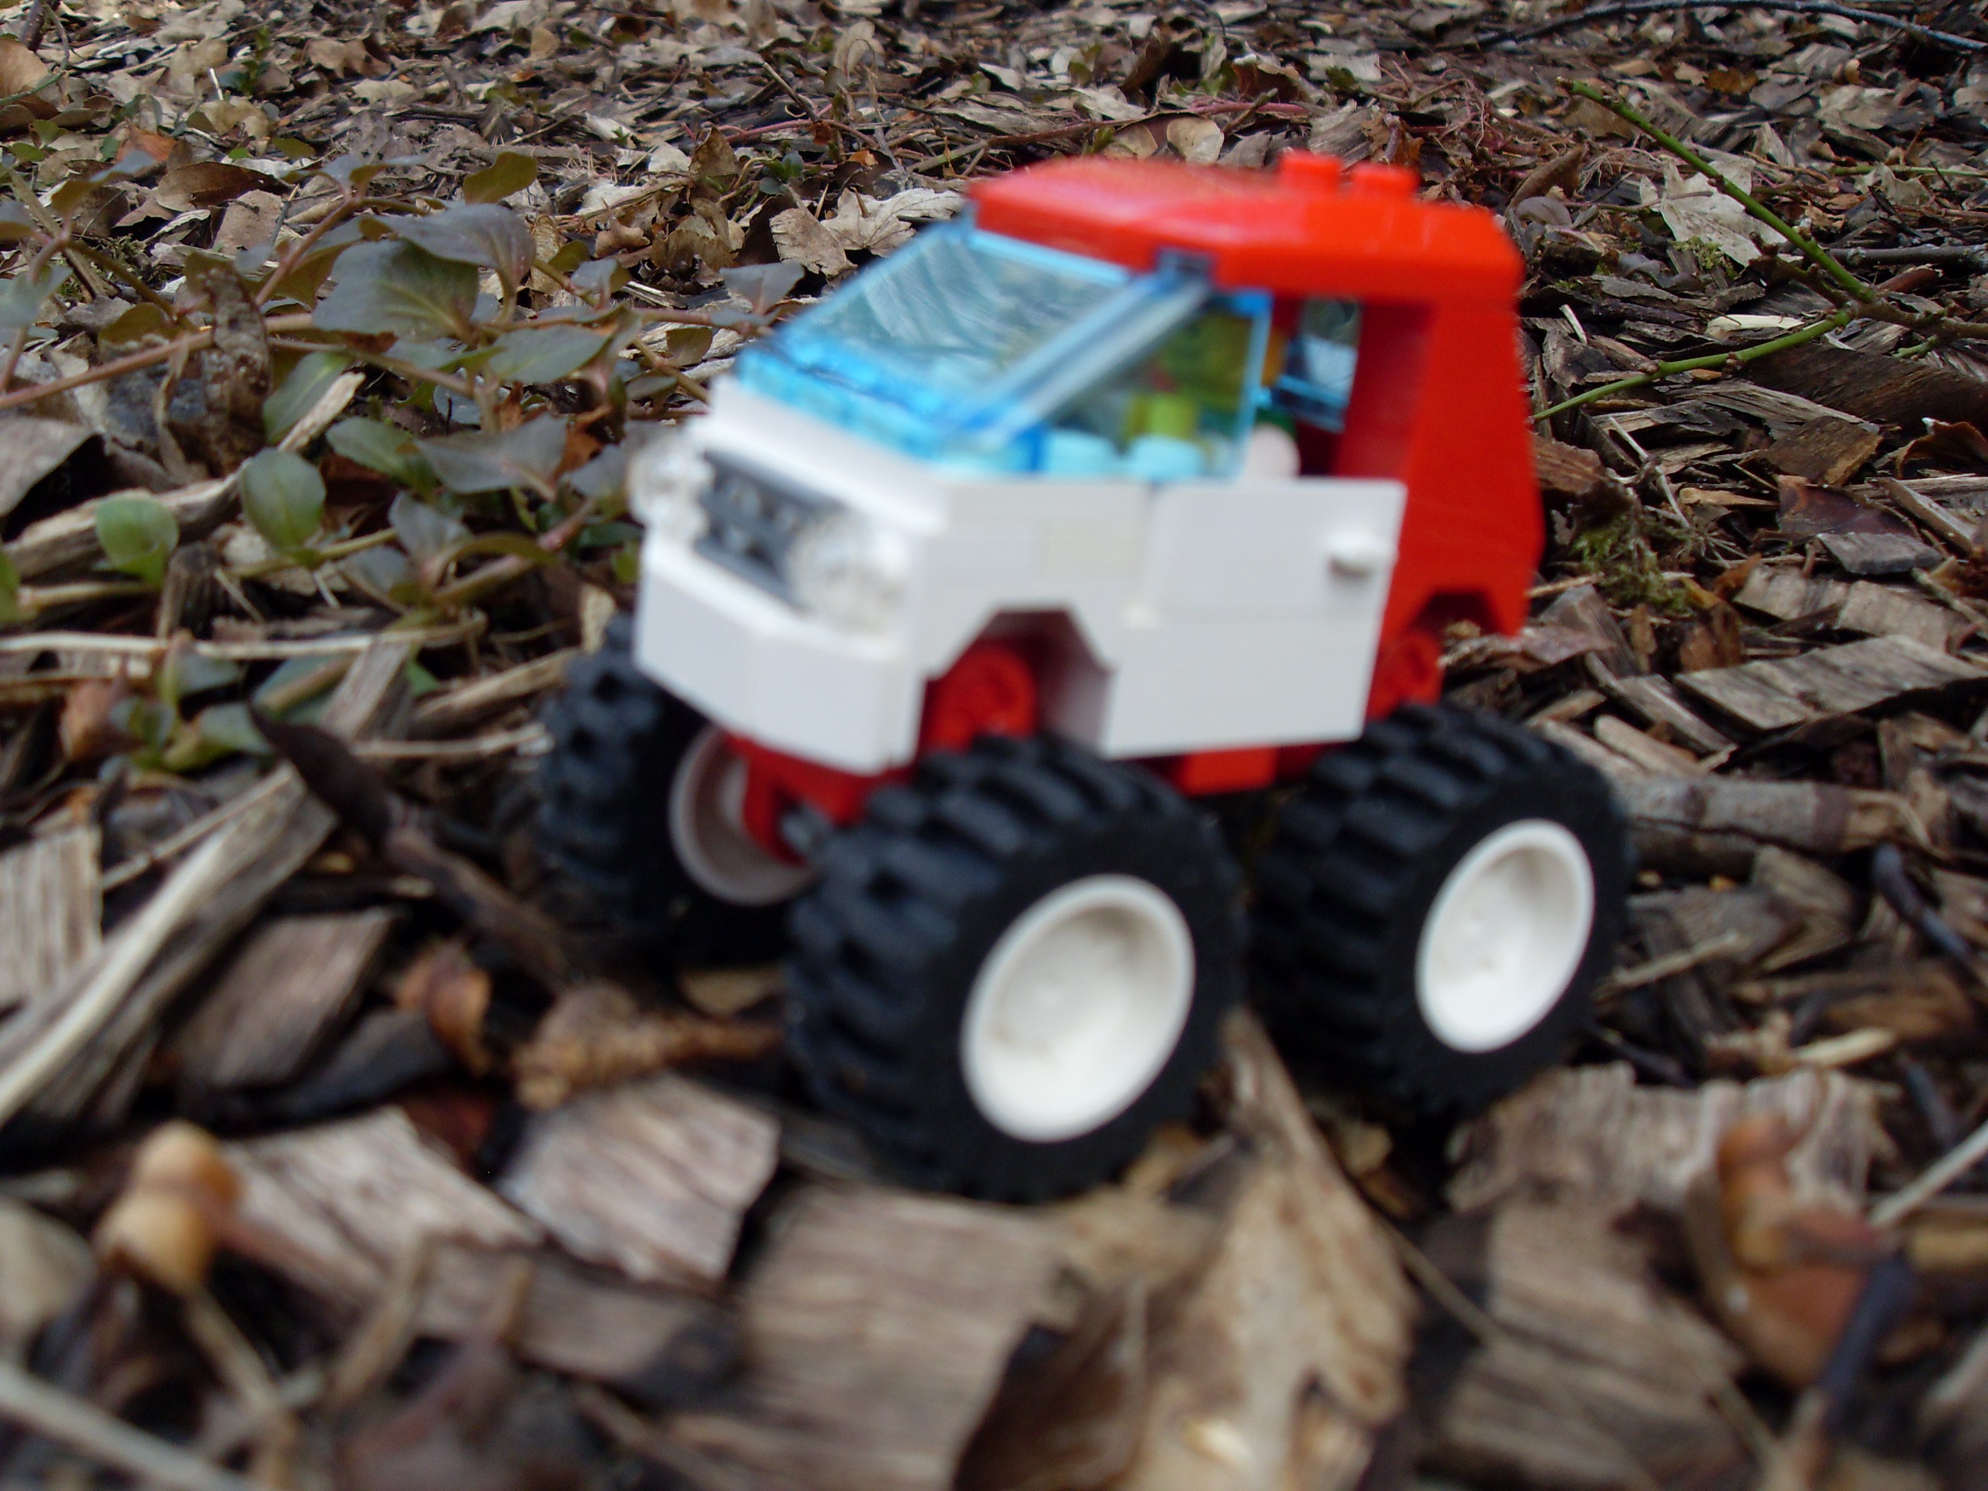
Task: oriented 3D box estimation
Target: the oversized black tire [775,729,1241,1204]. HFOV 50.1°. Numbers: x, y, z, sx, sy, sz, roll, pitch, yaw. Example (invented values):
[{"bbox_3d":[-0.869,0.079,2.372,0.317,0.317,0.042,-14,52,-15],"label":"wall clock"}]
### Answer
[{"bbox_3d":[0.002,0.015,0.141,0.030,0.030,0.014,-5,21,-34],"label":"oversized black tire"}]

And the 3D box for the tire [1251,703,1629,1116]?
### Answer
[{"bbox_3d":[0.035,0.012,0.164,0.030,0.030,0.014,-5,21,-34],"label":"tire"}]

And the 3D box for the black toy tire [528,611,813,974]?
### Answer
[{"bbox_3d":[-0.021,0.002,0.174,0.030,0.030,0.014,-5,21,-34],"label":"black toy tire"}]

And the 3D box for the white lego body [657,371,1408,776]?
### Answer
[{"bbox_3d":[0.001,-0.013,0.156,0.046,0.020,0.033,-5,21,-34],"label":"white lego body"}]

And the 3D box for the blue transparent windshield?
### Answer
[{"bbox_3d":[-0.001,-0.028,0.149,0.024,0.013,0.032,-5,21,-34],"label":"blue transparent windshield"}]

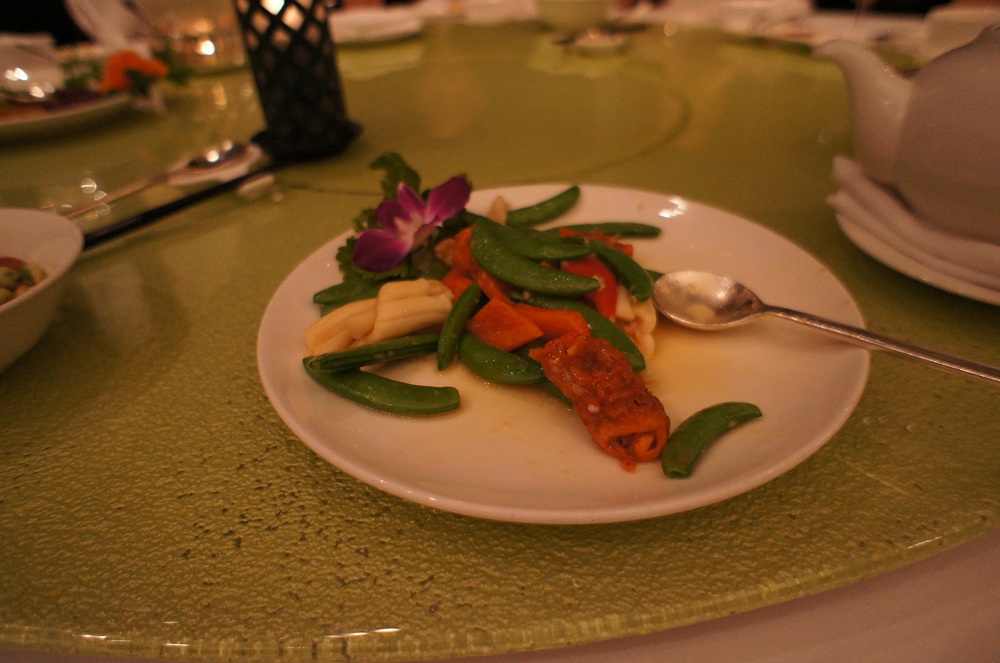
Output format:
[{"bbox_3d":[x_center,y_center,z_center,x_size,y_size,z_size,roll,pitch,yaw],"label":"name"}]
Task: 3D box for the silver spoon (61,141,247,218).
[{"bbox_3d":[-0.263,-0.104,0.486,0.042,0.025,0.180,27,45,36],"label":"silver spoon"}]

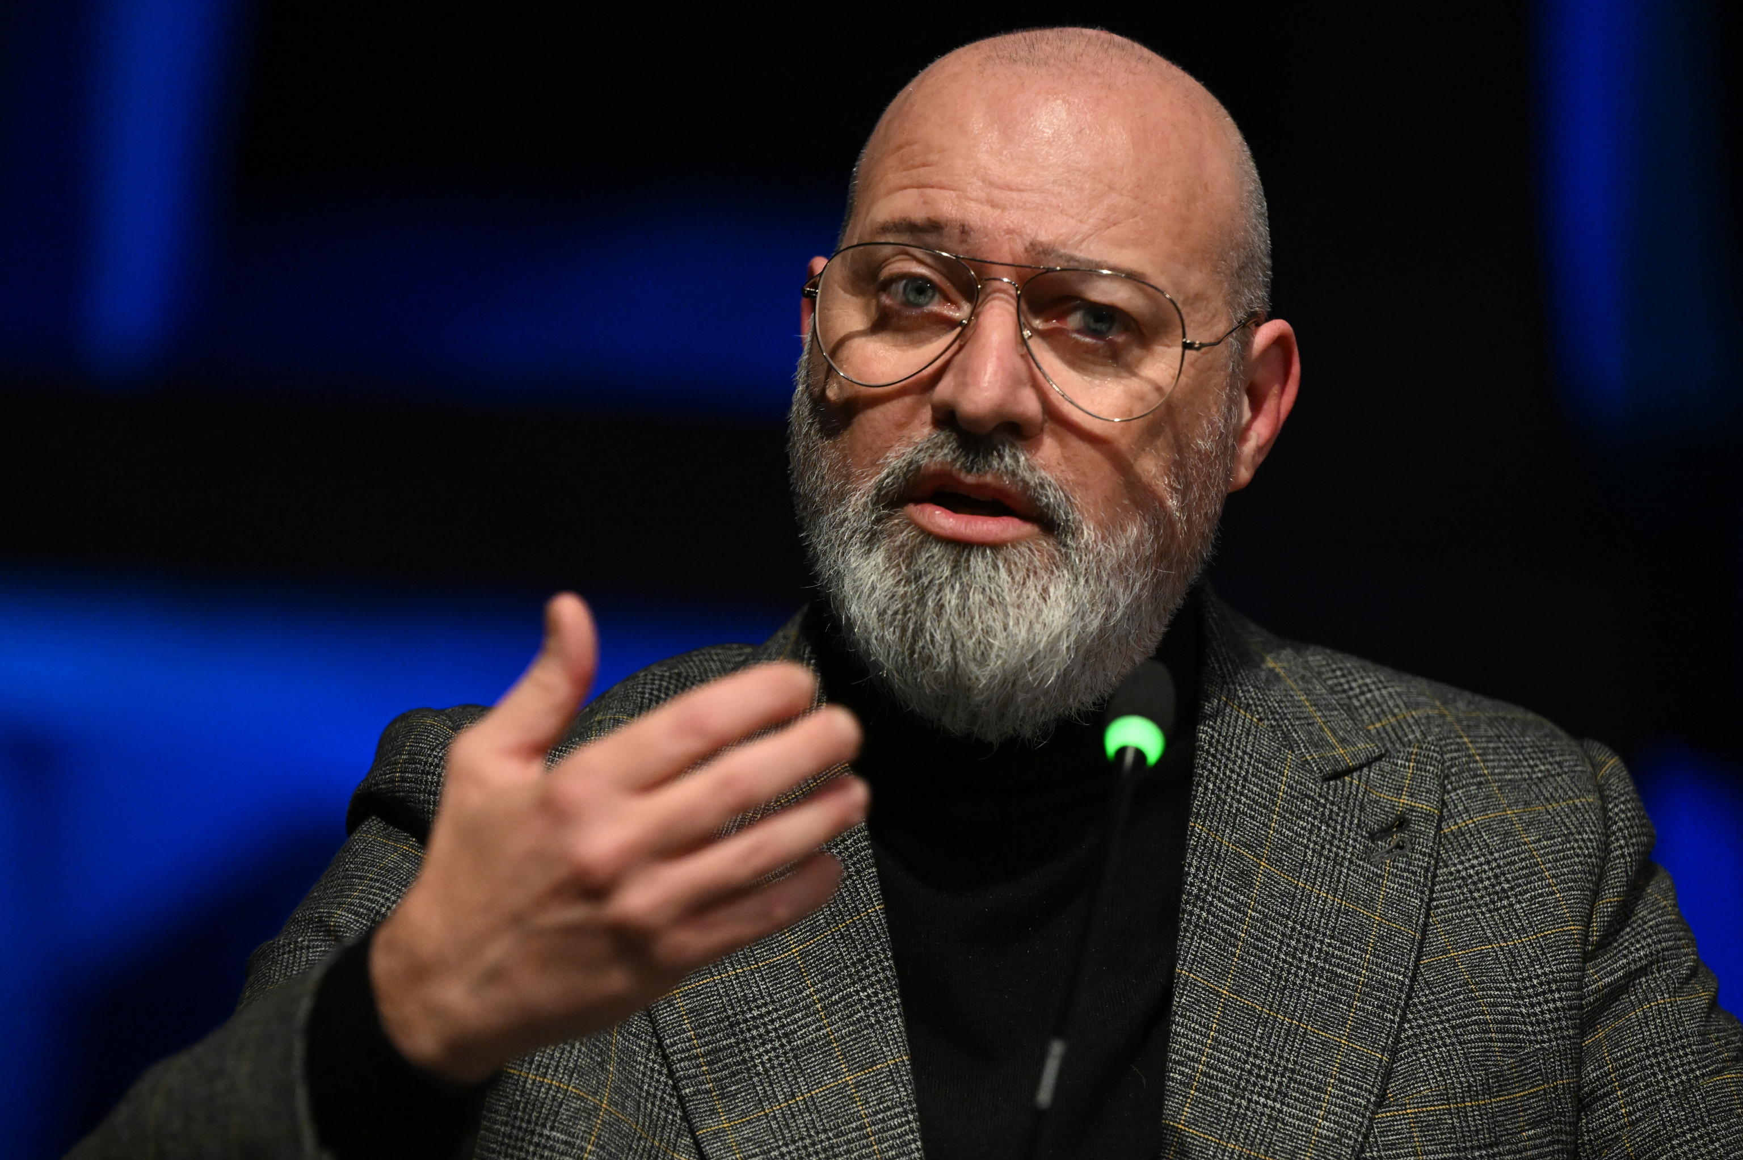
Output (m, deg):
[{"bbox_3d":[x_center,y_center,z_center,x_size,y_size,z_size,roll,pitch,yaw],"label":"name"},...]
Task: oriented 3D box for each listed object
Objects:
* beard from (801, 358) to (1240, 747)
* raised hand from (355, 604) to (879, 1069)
[{"bbox_3d":[0.048,-0.011,3.100,0.150,0.134,0.115,7,3,10],"label":"beard"},{"bbox_3d":[-0.088,0.072,2.850,0.180,0.120,0.080,-31,7,16],"label":"raised hand"}]

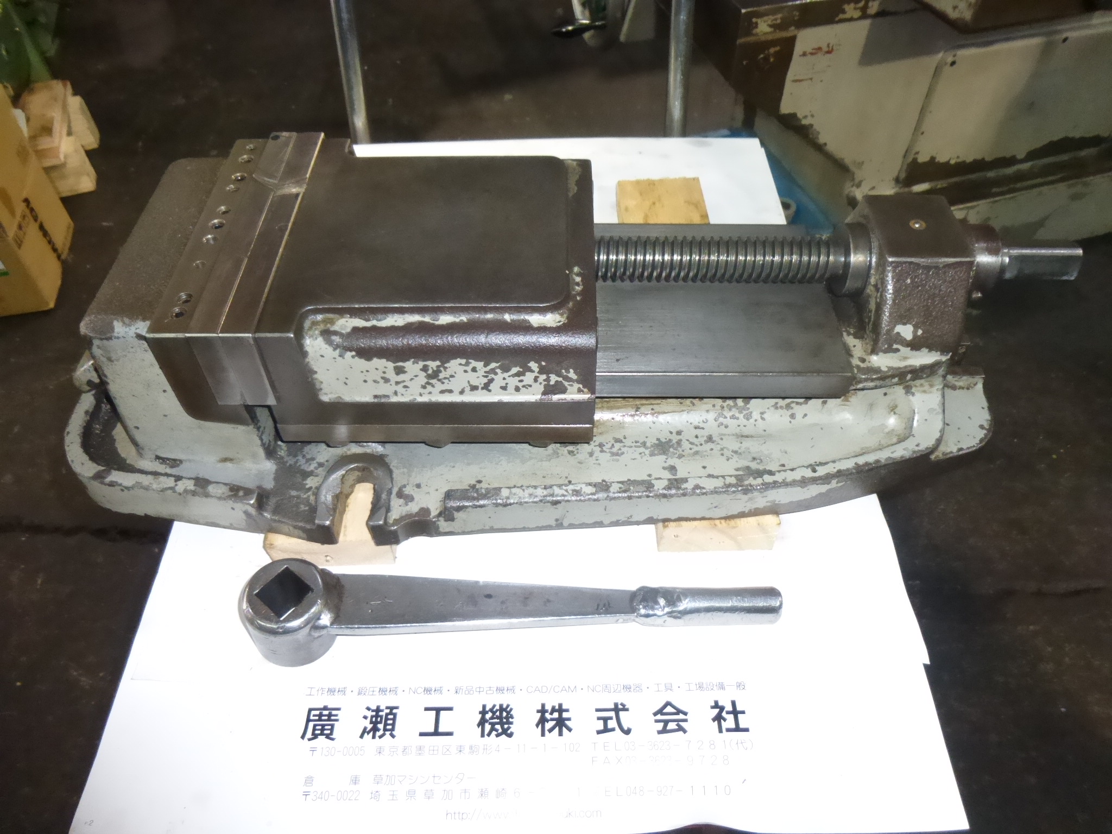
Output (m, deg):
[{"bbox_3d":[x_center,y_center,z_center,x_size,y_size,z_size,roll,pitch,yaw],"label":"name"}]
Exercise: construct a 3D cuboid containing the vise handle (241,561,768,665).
[{"bbox_3d":[-0.019,0.102,0.423,0.283,0.039,0.045,0,51,-3],"label":"vise handle"}]

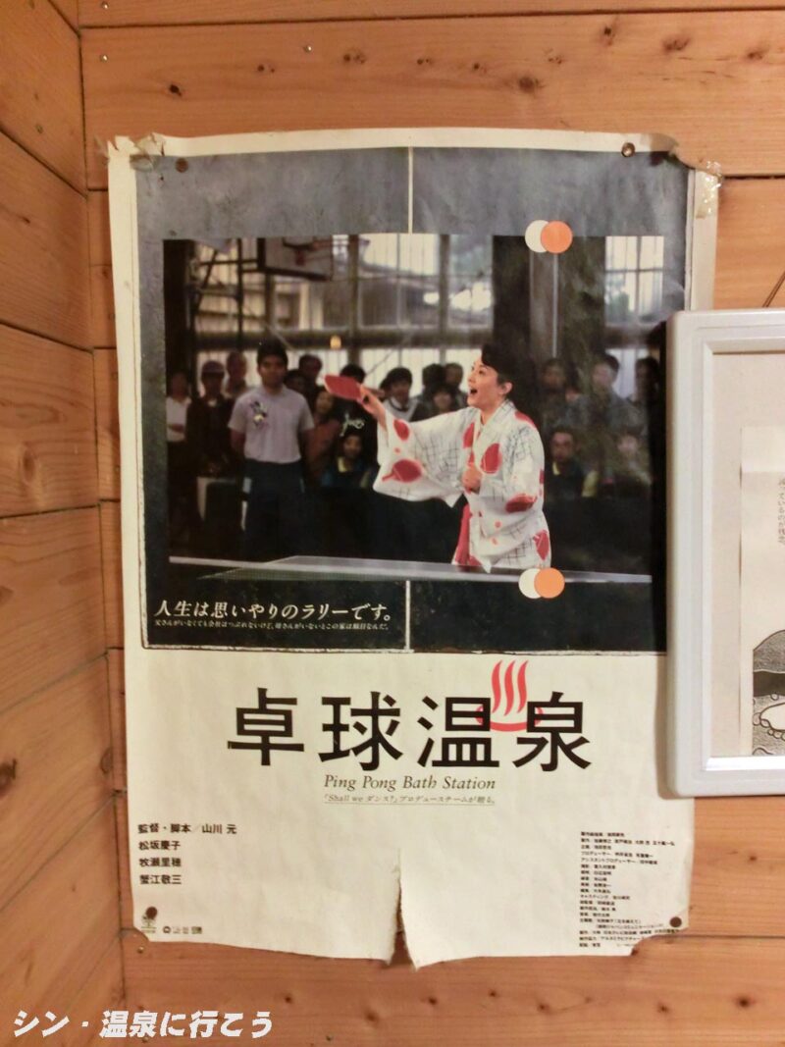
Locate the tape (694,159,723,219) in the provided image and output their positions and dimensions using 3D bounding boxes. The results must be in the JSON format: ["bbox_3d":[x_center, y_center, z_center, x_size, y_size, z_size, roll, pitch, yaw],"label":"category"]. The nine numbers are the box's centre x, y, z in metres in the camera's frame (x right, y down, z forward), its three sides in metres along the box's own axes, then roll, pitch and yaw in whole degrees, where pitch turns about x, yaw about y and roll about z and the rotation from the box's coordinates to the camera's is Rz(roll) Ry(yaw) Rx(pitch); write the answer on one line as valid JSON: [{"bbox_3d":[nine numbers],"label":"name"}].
[{"bbox_3d":[0.264,-0.279,0.607,0.024,0.048,0.004,0,5,2],"label":"tape"}]

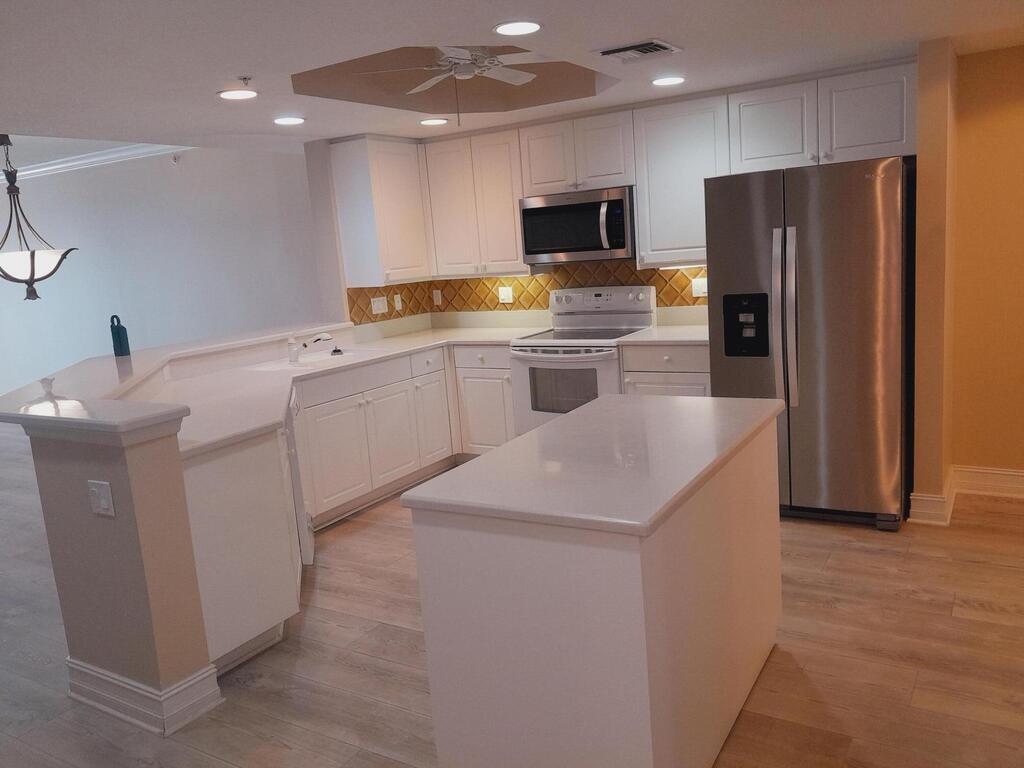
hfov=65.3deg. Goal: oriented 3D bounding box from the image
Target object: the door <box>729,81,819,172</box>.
[{"bbox_3d":[1.405,-1.371,4.302,0.468,0.435,0.030,2,12,32],"label":"door"}]

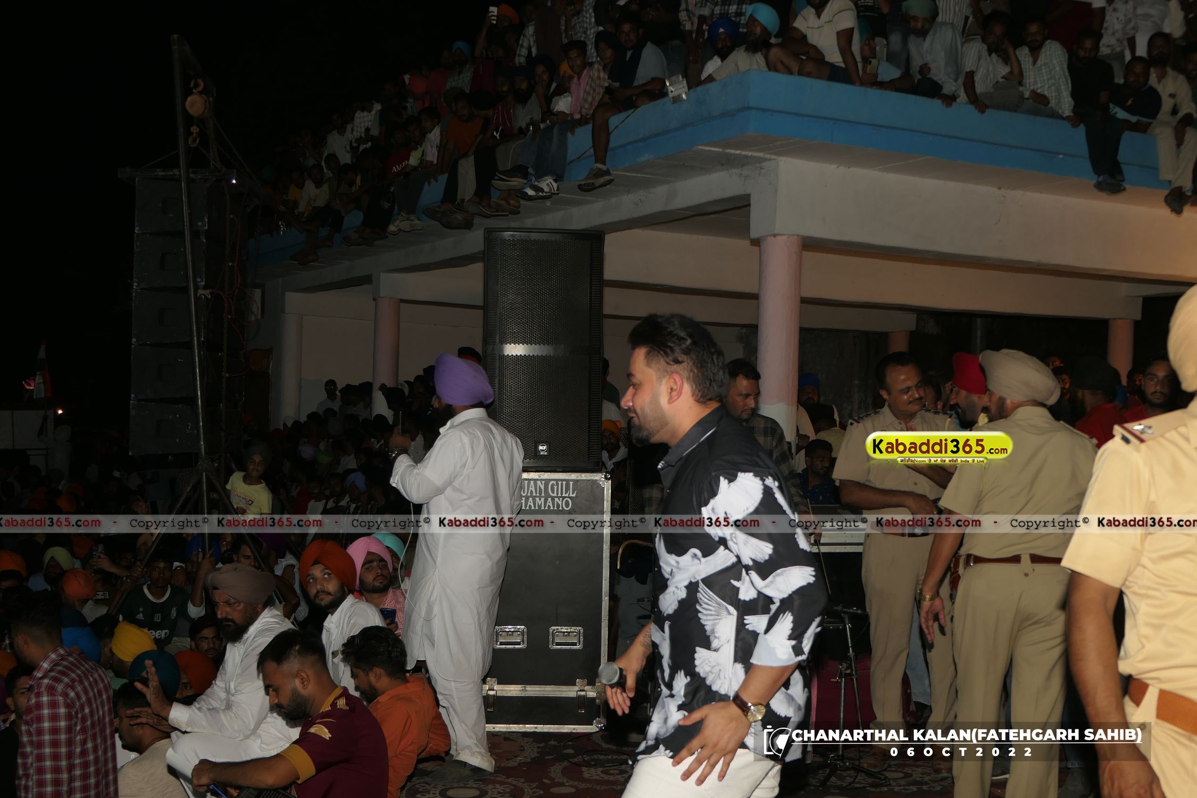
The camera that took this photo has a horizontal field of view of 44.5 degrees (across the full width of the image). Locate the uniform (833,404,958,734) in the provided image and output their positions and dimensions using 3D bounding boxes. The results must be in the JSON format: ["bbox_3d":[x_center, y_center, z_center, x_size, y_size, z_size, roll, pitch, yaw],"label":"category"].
[{"bbox_3d":[1.266,0.752,6.220,0.520,1.450,0.360,2,0,-30],"label":"uniform"}]

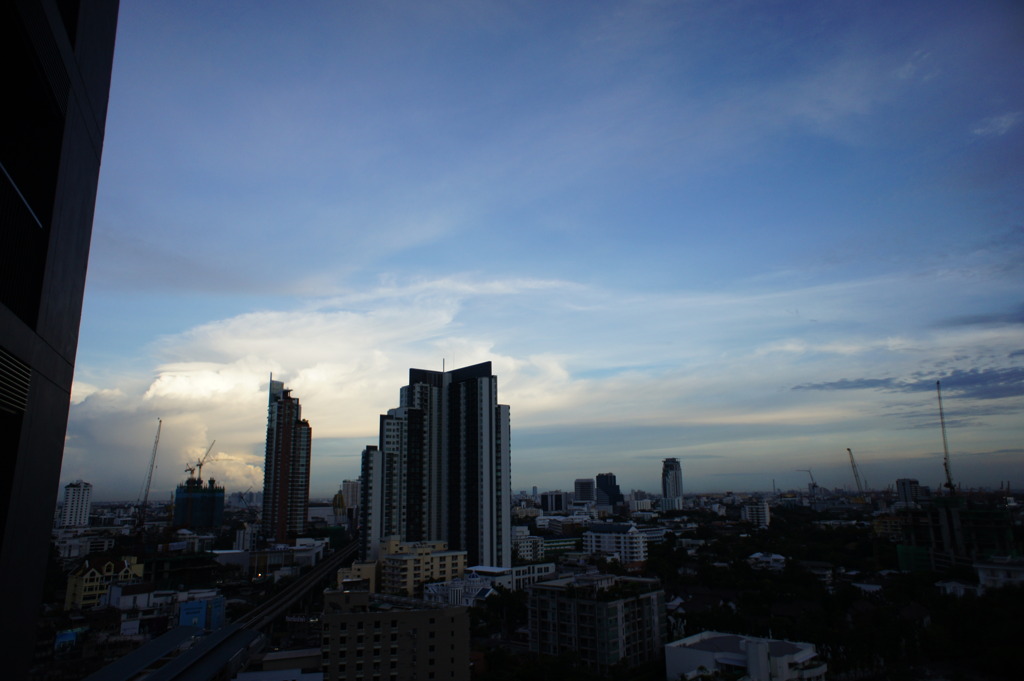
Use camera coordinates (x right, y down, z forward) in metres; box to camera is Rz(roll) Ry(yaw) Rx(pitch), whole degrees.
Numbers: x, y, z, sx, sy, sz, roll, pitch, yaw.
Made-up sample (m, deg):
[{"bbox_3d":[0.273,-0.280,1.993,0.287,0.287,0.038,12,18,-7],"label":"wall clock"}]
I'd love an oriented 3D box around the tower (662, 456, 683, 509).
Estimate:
[{"bbox_3d":[299.090,268.580,1271.030,30.000,99.000,28.000,-2,-13,5],"label":"tower"}]

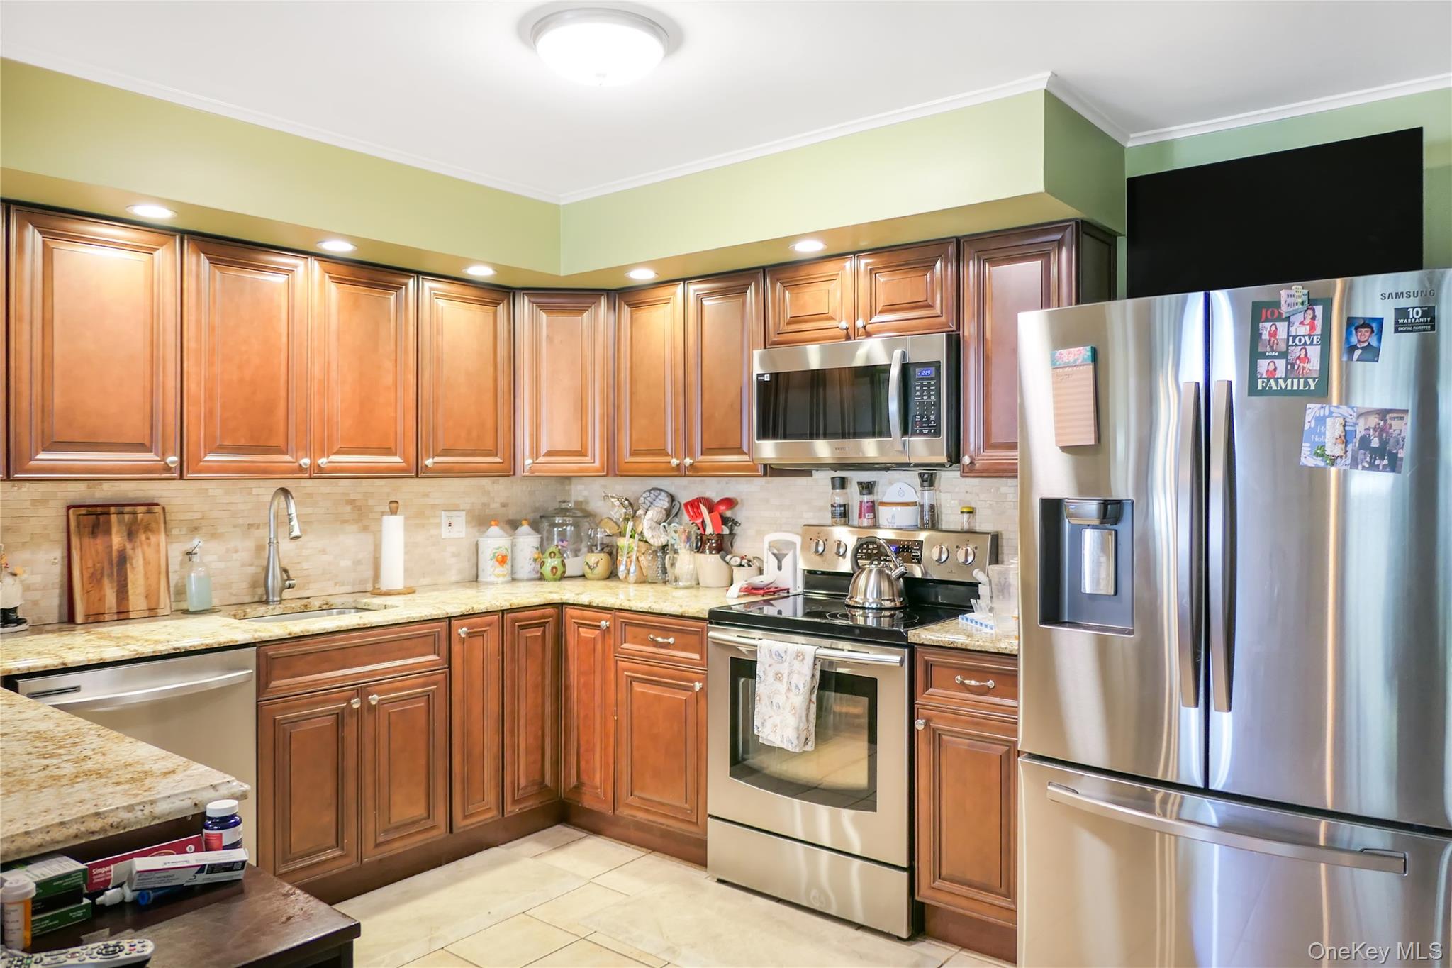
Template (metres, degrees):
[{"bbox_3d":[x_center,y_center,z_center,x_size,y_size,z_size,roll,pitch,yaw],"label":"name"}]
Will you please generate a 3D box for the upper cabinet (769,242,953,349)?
[{"bbox_3d":[0.553,-0.642,3.463,0.768,0.293,0.343,0,1,39],"label":"upper cabinet"}]

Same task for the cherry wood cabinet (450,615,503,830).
[{"bbox_3d":[-1.134,0.851,3.670,0.606,0.759,0.220,0,1,40],"label":"cherry wood cabinet"}]

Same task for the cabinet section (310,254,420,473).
[{"bbox_3d":[-1.423,-0.404,3.589,0.323,0.766,0.410,0,1,40],"label":"cabinet section"}]

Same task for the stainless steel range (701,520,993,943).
[{"bbox_3d":[0.421,0.769,3.307,0.764,1.185,0.671,0,1,38],"label":"stainless steel range"}]

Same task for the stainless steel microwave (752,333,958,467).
[{"bbox_3d":[0.526,-0.268,3.435,0.752,0.412,0.427,0,1,39],"label":"stainless steel microwave"}]

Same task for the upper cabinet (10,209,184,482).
[{"bbox_3d":[-1.969,-0.398,2.950,0.343,0.761,0.440,0,1,39],"label":"upper cabinet"}]

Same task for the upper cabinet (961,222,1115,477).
[{"bbox_3d":[0.999,-0.406,3.108,0.373,0.761,0.343,0,1,39],"label":"upper cabinet"}]

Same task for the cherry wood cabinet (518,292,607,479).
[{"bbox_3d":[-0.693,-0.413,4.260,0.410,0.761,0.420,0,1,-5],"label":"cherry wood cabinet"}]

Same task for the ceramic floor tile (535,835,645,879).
[{"bbox_3d":[-0.495,1.372,3.555,0.304,0.010,0.302,0,1,39],"label":"ceramic floor tile"}]

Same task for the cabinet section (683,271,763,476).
[{"bbox_3d":[0.088,-0.414,3.812,0.380,0.762,0.320,0,1,37],"label":"cabinet section"}]

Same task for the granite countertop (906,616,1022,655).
[{"bbox_3d":[0.896,0.474,3.016,0.411,0.036,0.630,0,1,39],"label":"granite countertop"}]

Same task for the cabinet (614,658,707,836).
[{"bbox_3d":[-0.061,0.963,3.816,0.463,0.598,0.589,0,1,39],"label":"cabinet"}]

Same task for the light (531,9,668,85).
[{"bbox_3d":[-0.303,-1.018,2.341,0.329,0.116,0.329,0,1,0],"label":"light"}]

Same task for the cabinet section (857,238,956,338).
[{"bbox_3d":[0.696,-0.641,3.324,0.370,0.299,0.323,0,1,38],"label":"cabinet section"}]

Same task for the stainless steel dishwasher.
[{"bbox_3d":[-1.815,0.920,2.838,0.636,0.864,0.594,0,1,40],"label":"stainless steel dishwasher"}]

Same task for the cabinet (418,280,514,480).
[{"bbox_3d":[-1.143,-0.408,3.922,0.323,0.766,0.442,0,1,40],"label":"cabinet"}]

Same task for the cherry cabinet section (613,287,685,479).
[{"bbox_3d":[-0.215,-0.415,4.042,0.378,0.762,0.320,0,1,37],"label":"cherry cabinet section"}]

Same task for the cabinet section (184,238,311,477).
[{"bbox_3d":[-1.680,-0.400,3.264,0.320,0.759,0.414,0,1,37],"label":"cabinet section"}]

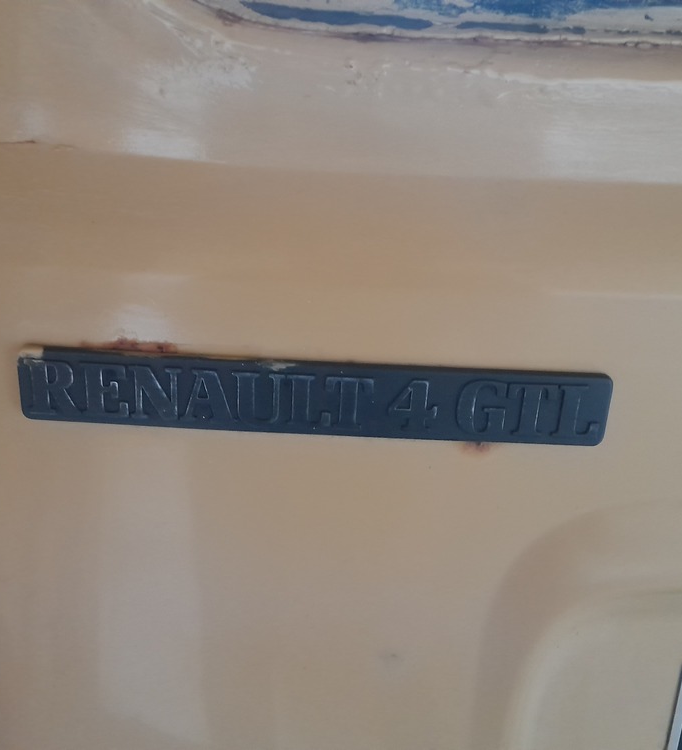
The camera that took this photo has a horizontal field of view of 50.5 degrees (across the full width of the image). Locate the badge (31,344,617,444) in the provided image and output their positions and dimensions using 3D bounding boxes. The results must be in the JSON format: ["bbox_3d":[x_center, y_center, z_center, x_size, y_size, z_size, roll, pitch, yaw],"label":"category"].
[{"bbox_3d":[-0.009,0.008,0.261,0.210,0.026,0.007,3,17,0],"label":"badge"}]

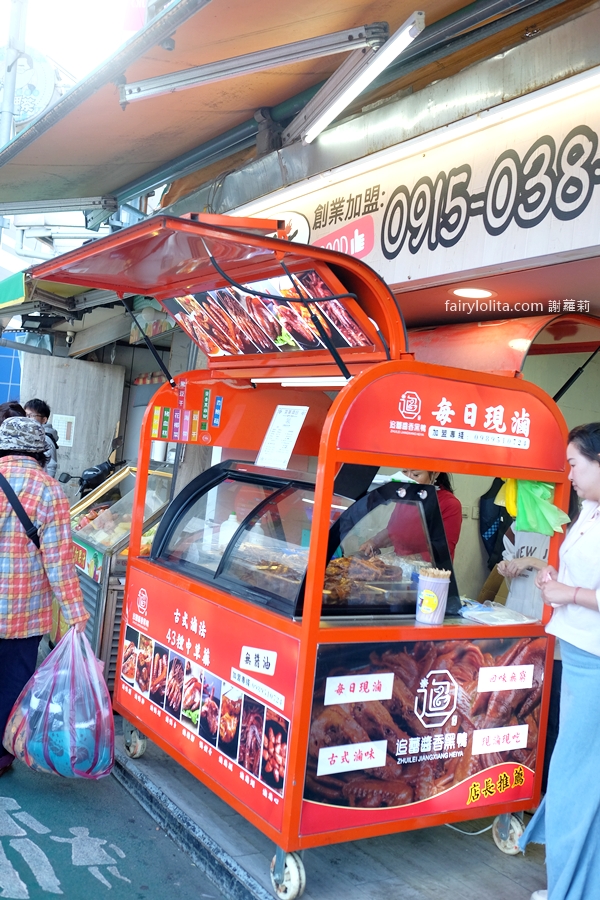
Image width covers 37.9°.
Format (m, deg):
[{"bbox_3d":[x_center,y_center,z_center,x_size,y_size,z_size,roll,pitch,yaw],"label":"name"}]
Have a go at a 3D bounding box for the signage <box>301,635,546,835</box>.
[{"bbox_3d":[0.457,0.945,2.978,1.021,0.599,0.020,6,-1,-32],"label":"signage"}]

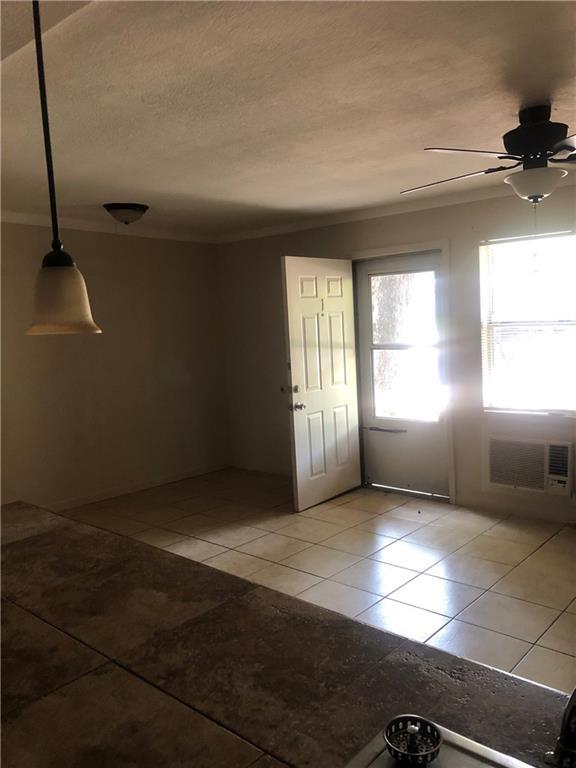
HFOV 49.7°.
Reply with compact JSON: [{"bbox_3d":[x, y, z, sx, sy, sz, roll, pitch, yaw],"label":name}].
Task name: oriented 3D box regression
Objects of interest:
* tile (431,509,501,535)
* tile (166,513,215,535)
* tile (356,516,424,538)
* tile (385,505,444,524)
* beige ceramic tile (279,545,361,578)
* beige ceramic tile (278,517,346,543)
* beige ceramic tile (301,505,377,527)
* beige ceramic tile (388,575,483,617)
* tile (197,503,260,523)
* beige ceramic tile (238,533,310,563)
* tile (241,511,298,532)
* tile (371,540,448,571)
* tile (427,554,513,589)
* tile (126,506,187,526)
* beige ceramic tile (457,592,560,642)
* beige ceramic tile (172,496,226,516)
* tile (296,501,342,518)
[{"bbox_3d":[1.320,1.028,4.614,0.402,0.010,0.402,3,8,41],"label":"tile"},{"bbox_3d":[-0.705,1.092,4.781,0.403,0.010,0.403,3,8,41],"label":"tile"},{"bbox_3d":[0.746,1.052,4.578,0.402,0.010,0.402,3,8,41],"label":"tile"},{"bbox_3d":[1.014,1.012,4.882,0.402,0.010,0.402,3,8,41],"label":"tile"},{"bbox_3d":[0.209,1.133,3.972,0.402,0.010,0.402,3,8,41],"label":"beige ceramic tile"},{"bbox_3d":[0.174,1.079,4.549,0.403,0.010,0.403,3,8,41],"label":"beige ceramic tile"},{"bbox_3d":[0.442,1.035,4.852,0.403,0.010,0.403,3,8,41],"label":"beige ceramic tile"},{"bbox_3d":[0.820,1.165,3.435,0.402,0.010,0.402,3,8,41],"label":"beige ceramic tile"},{"bbox_3d":[-0.437,1.065,5.153,0.406,0.012,0.406,3,8,42],"label":"tile"},{"bbox_3d":[-0.093,1.139,4.298,0.406,0.012,0.406,3,8,42],"label":"beige ceramic tile"},{"bbox_3d":[-0.131,1.064,4.817,0.403,0.010,0.403,3,8,41],"label":"tile"},{"bbox_3d":[0.798,1.123,4.056,0.406,0.012,0.406,3,8,42],"label":"tile"},{"bbox_3d":[1.106,1.138,3.782,0.406,0.012,0.406,3,8,42],"label":"tile"},{"bbox_3d":[-1.014,1.068,5.045,0.402,0.010,0.402,3,8,41],"label":"tile"},{"bbox_3d":[1.126,1.181,3.167,0.402,0.010,0.402,3,8,41],"label":"beige ceramic tile"},{"bbox_3d":[-0.745,1.051,5.427,0.406,0.012,0.406,3,8,42],"label":"beige ceramic tile"},{"bbox_3d":[0.136,1.020,5.120,0.403,0.010,0.403,3,8,41],"label":"tile"}]

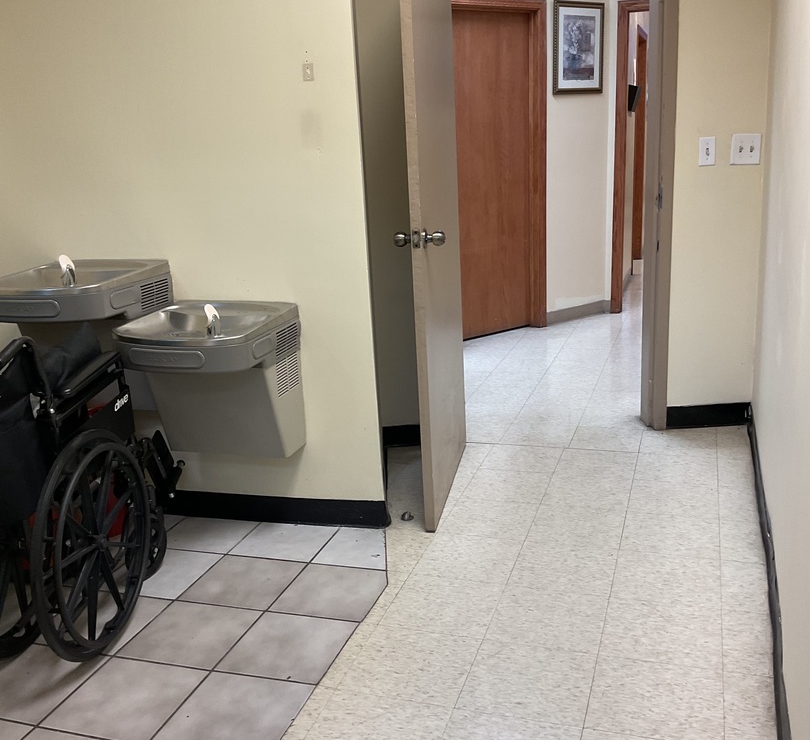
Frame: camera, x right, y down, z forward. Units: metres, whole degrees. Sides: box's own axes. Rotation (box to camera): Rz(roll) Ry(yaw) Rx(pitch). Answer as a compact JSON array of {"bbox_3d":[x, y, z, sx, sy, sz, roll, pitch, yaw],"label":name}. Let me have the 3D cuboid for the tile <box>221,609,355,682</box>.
[{"bbox_3d":[-0.315,0.762,2.476,0.296,0.010,0.304,2,16,18],"label":"tile"}]

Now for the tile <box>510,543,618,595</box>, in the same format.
[{"bbox_3d":[0.499,0.615,2.813,0.305,0.014,0.305,2,16,18],"label":"tile"}]

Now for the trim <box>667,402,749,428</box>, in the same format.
[{"bbox_3d":[1.331,0.203,3.955,0.365,0.104,0.012,-3,15,-1],"label":"trim"}]

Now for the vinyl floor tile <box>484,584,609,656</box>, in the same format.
[{"bbox_3d":[0.406,0.701,2.549,0.307,0.010,0.307,2,16,18],"label":"vinyl floor tile"}]

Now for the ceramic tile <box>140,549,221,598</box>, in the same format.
[{"bbox_3d":[-0.798,0.660,2.949,0.304,0.010,0.304,2,16,18],"label":"ceramic tile"}]

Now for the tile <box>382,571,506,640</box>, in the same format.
[{"bbox_3d":[0.116,0.686,2.629,0.305,0.014,0.305,2,16,18],"label":"tile"}]

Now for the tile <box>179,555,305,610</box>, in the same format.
[{"bbox_3d":[-0.501,0.664,2.831,0.296,0.014,0.300,2,16,18],"label":"tile"}]

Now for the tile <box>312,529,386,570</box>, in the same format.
[{"bbox_3d":[-0.137,0.593,3.020,0.263,0.014,0.283,2,16,18],"label":"tile"}]

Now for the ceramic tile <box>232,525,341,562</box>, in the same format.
[{"bbox_3d":[-0.410,0.586,3.098,0.294,0.014,0.269,2,16,18],"label":"ceramic tile"}]

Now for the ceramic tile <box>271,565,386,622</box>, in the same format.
[{"bbox_3d":[-0.219,0.680,2.757,0.296,0.010,0.304,2,16,18],"label":"ceramic tile"}]

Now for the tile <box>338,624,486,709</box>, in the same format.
[{"bbox_3d":[0.021,0.773,2.364,0.307,0.010,0.307,2,16,18],"label":"tile"}]

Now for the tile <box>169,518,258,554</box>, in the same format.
[{"bbox_3d":[-0.708,0.586,3.198,0.308,0.010,0.252,2,16,18],"label":"tile"}]

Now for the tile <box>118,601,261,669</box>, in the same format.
[{"bbox_3d":[-0.601,0.751,2.564,0.308,0.010,0.308,2,16,18],"label":"tile"}]

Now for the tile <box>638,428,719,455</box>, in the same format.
[{"bbox_3d":[1.159,0.307,3.819,0.305,0.014,0.305,2,16,18],"label":"tile"}]

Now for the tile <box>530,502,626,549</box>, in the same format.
[{"bbox_3d":[0.593,0.534,3.091,0.305,0.014,0.305,2,16,18],"label":"tile"}]

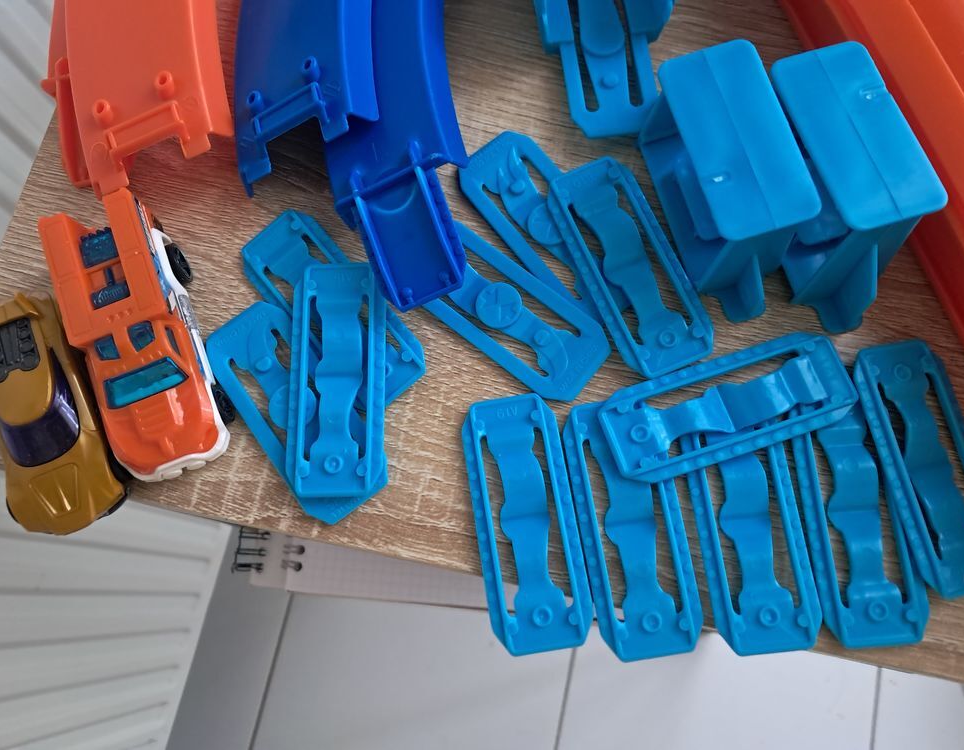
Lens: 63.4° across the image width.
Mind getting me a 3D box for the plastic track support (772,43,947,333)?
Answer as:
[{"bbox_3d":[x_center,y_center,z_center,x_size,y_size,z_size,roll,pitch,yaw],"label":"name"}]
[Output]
[{"bbox_3d":[0.095,-0.056,0.215,0.027,0.038,0.074,-16,74,-1],"label":"plastic track support"}]

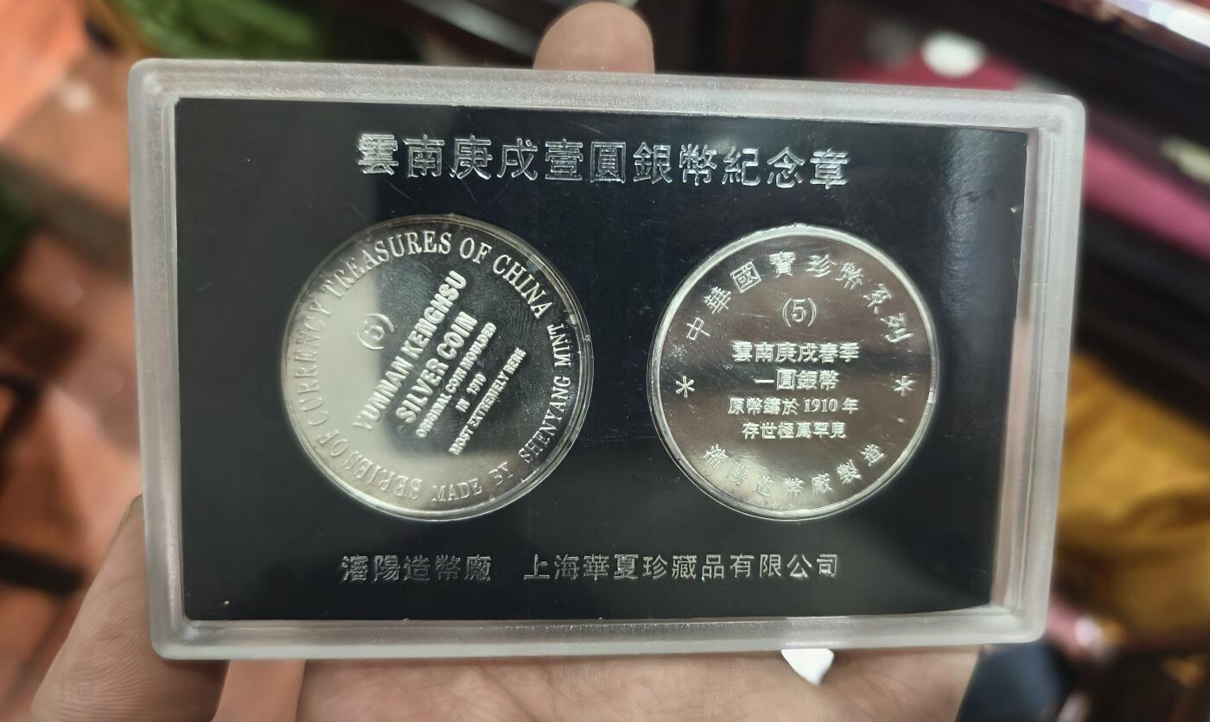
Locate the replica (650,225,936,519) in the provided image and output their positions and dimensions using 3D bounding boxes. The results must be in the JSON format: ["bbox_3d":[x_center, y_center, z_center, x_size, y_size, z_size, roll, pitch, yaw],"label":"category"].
[{"bbox_3d":[0.025,0.002,0.108,0.039,0.039,0.003,1,5,-5],"label":"replica"}]

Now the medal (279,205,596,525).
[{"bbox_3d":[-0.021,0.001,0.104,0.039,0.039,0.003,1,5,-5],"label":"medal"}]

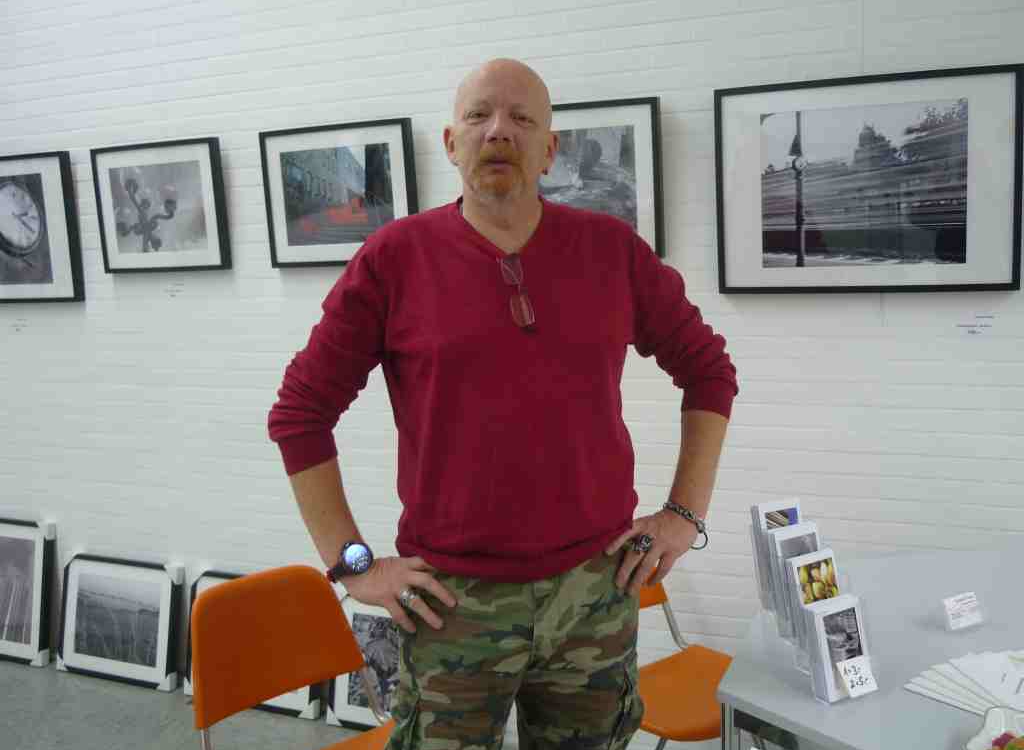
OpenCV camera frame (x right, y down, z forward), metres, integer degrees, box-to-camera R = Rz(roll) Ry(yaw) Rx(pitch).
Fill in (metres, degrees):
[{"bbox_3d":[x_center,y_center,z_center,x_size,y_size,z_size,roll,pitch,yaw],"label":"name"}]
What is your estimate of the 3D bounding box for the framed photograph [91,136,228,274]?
[{"bbox_3d":[-1.208,-0.573,3.348,0.535,0.432,0.030,1,10,22],"label":"framed photograph"}]

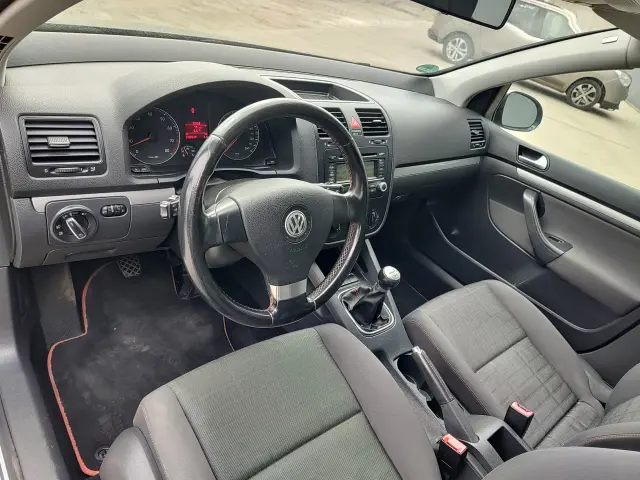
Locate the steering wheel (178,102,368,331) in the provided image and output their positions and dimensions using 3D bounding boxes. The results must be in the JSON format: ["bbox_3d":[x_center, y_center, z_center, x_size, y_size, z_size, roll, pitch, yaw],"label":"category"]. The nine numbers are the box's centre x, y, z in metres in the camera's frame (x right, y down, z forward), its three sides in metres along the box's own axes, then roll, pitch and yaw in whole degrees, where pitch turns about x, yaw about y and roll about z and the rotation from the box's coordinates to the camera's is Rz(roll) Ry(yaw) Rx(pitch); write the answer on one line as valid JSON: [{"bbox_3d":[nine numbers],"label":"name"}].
[{"bbox_3d":[-0.064,-0.039,0.712,0.375,0.375,0.100,-13,21,-40],"label":"steering wheel"}]

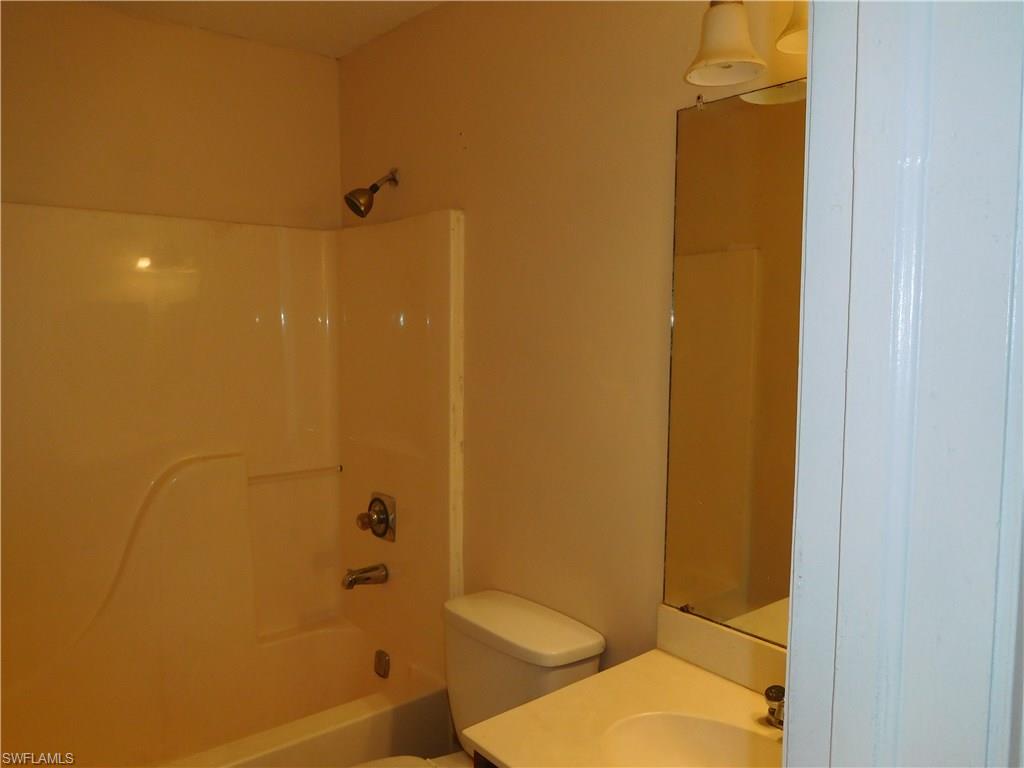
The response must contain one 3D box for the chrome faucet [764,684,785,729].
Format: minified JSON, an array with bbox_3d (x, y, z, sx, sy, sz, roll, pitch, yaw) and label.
[{"bbox_3d":[0.486,0.571,1.262,0.125,0.072,0.155,-4,6,-39],"label":"chrome faucet"}]

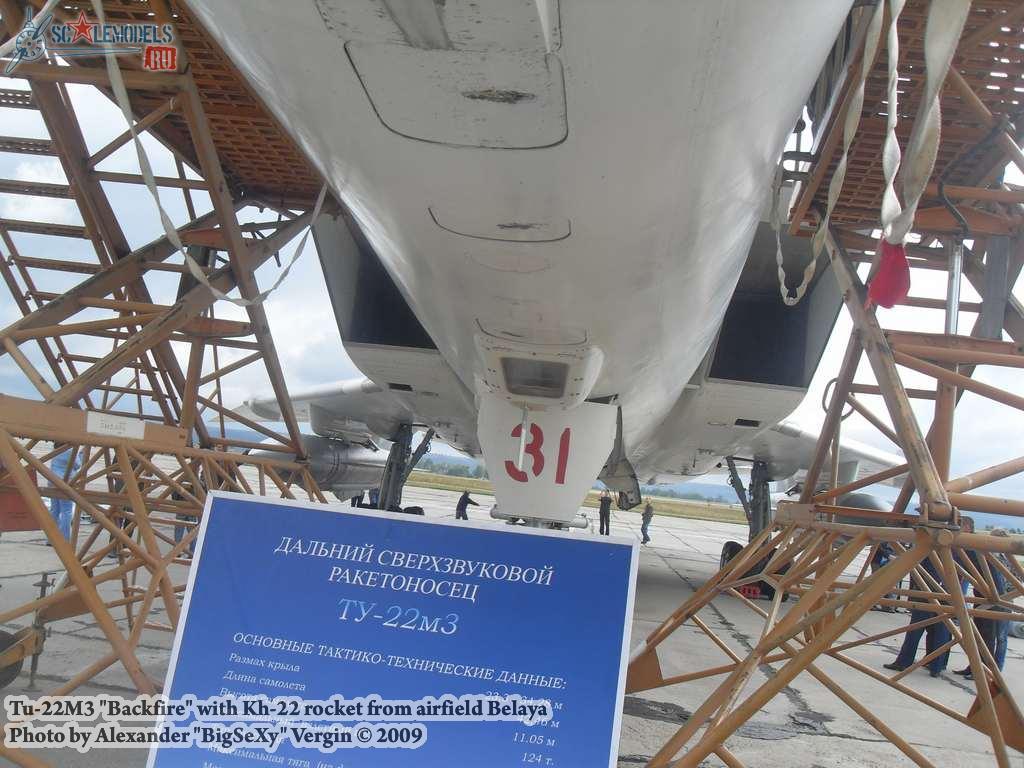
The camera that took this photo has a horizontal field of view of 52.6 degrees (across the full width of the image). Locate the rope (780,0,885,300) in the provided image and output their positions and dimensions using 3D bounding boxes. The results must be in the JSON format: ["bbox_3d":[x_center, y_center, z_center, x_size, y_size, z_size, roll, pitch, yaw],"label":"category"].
[{"bbox_3d":[1.142,-0.788,4.023,0.300,0.985,2.000,5,-5,7],"label":"rope"}]

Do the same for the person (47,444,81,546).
[{"bbox_3d":[-6.740,1.585,15.700,0.400,1.750,0.520,2,-7,41],"label":"person"}]

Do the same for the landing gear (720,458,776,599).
[{"bbox_3d":[4.614,2.730,19.700,1.250,2.600,2.500,6,-5,5],"label":"landing gear"}]

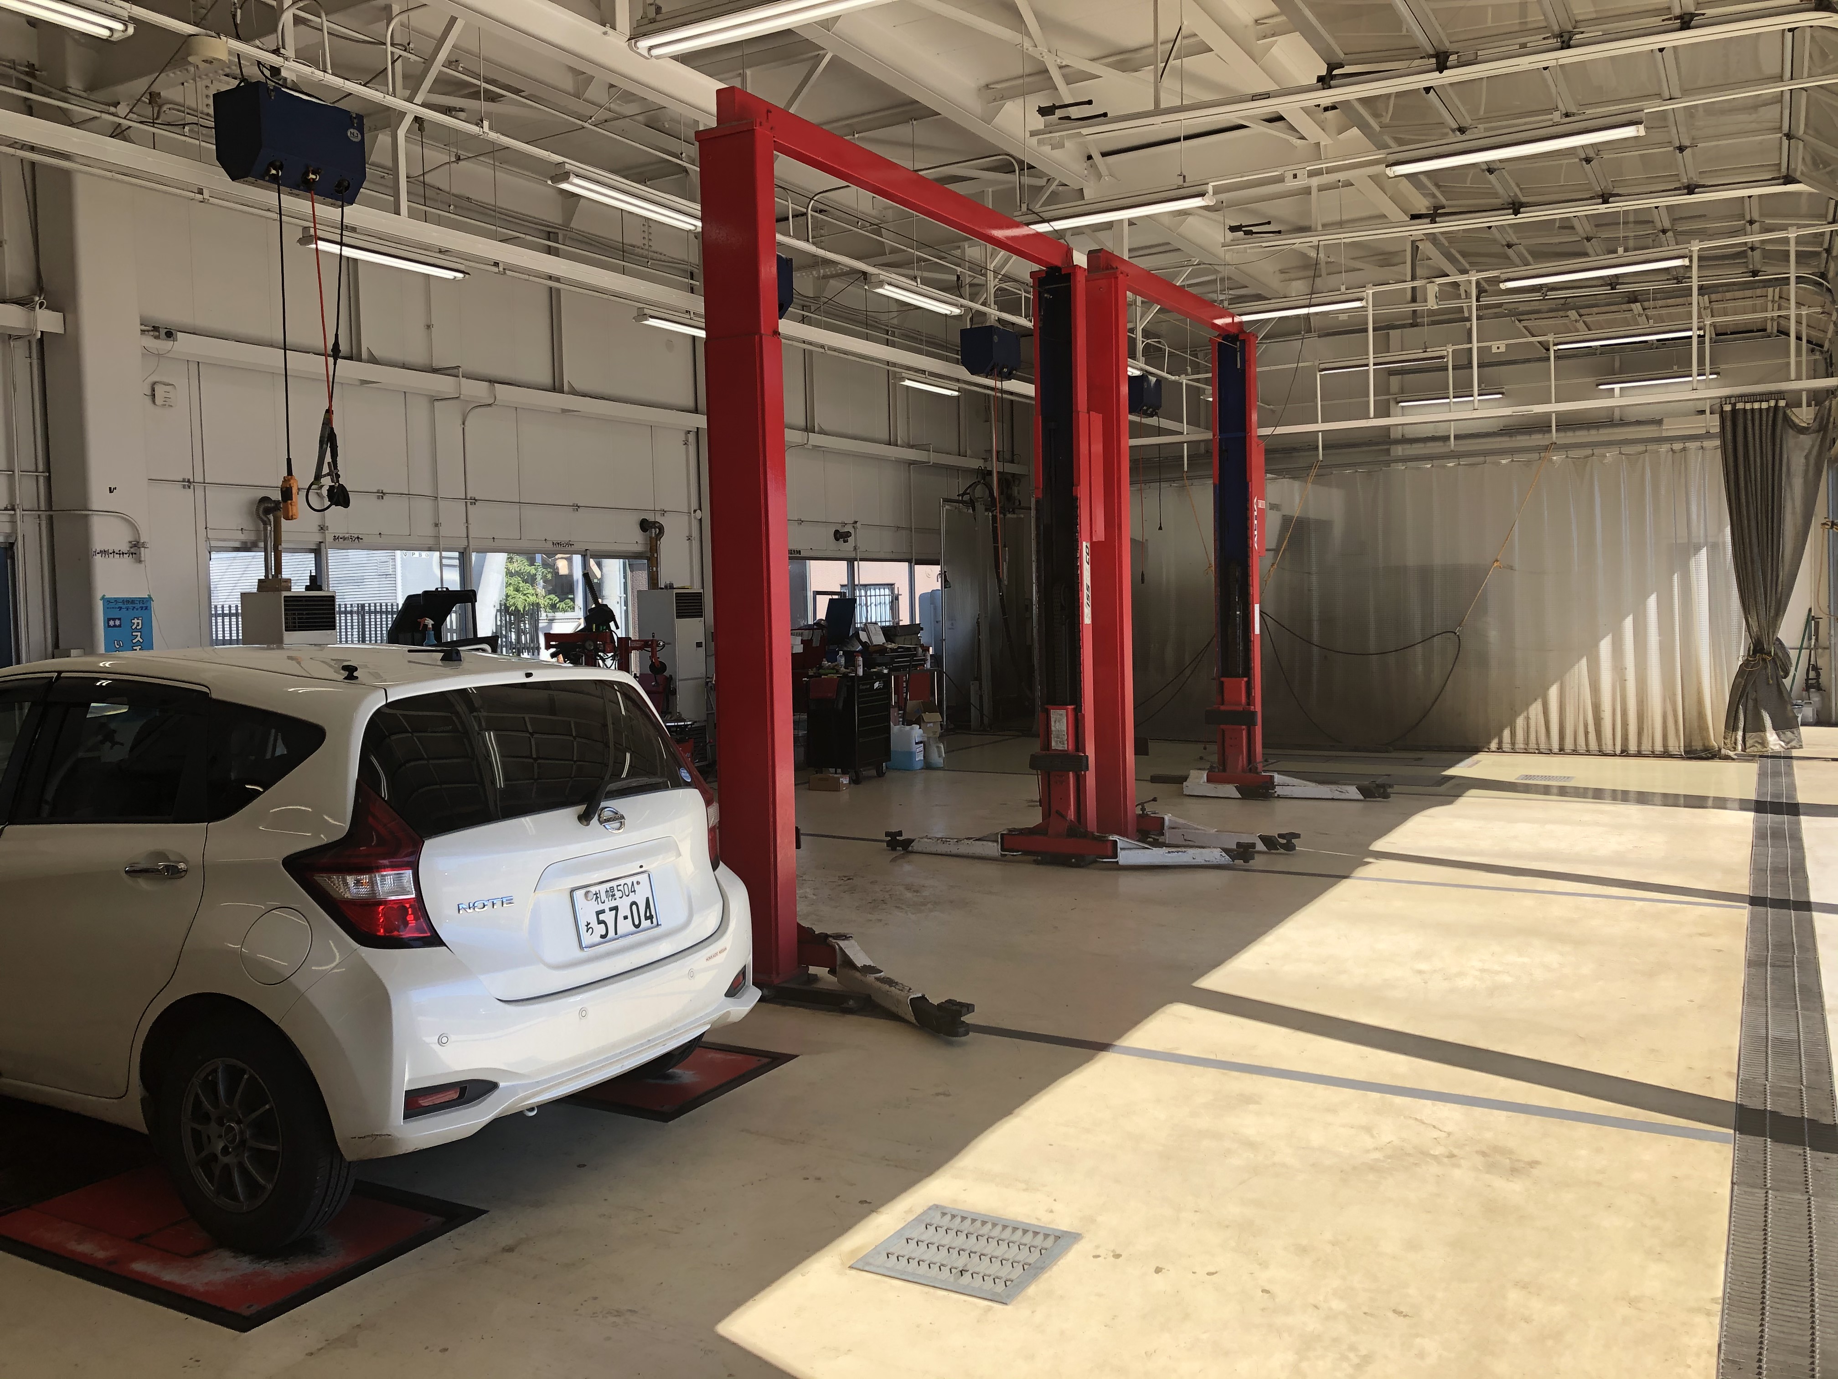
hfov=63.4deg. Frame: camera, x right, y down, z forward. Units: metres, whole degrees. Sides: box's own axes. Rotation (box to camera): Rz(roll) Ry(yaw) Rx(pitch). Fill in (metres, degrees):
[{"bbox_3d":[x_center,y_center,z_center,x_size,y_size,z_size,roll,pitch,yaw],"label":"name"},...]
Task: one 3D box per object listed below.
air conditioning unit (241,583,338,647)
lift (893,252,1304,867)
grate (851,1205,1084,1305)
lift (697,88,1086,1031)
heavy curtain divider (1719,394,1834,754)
[{"bbox_3d":[-4.773,0.173,11.361,0.480,1.830,0.480,1,4,30],"label":"air conditioning unit"},{"bbox_3d":[1.220,-0.880,9.577,2.170,3.880,1.600,1,4,30],"label":"lift"},{"bbox_3d":[0.126,1.438,3.788,0.442,0.022,0.430,1,4,30],"label":"grate"},{"bbox_3d":[0.170,-0.735,7.770,2.150,3.850,3.950,1,4,30],"label":"lift"},{"bbox_3d":[7.972,-1.078,13.860,0.920,3.350,0.450,1,4,30],"label":"heavy curtain divider"}]

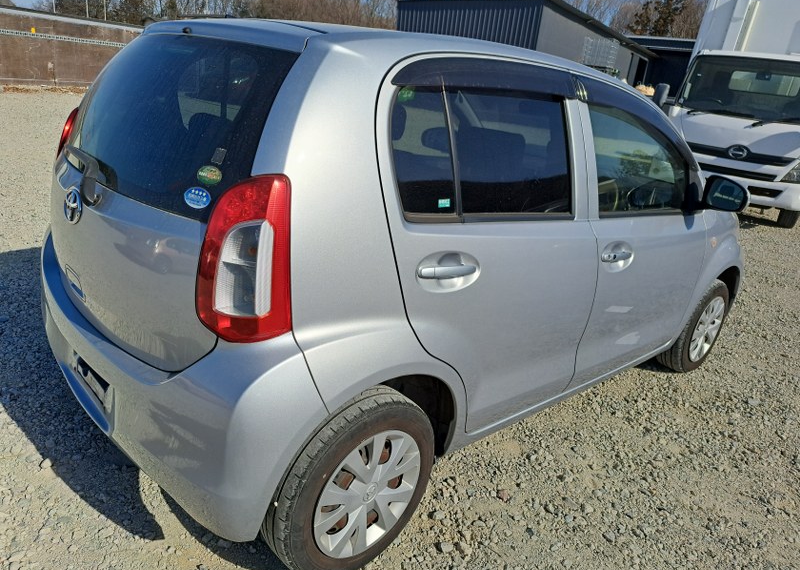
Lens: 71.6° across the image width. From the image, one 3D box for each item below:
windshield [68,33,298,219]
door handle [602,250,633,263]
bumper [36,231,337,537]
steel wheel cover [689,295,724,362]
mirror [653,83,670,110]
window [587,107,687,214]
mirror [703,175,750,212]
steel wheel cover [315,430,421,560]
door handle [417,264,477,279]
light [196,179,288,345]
[{"bbox_3d":[-0.730,-0.503,1.616,1.140,0.500,0.120,26,0,44],"label":"windshield"},{"bbox_3d":[0.798,-0.112,2.051,0.210,0.034,0.042,-10,25,-40],"label":"door handle"},{"bbox_3d":[-0.845,0.163,1.809,0.370,0.580,1.630,-10,25,-40],"label":"bumper"},{"bbox_3d":[1.745,0.252,3.148,0.387,0.387,0.050,-10,25,-40],"label":"steel wheel cover"},{"bbox_3d":[3.811,-2.760,8.100,0.185,0.360,0.100,22,23,30],"label":"mirror"},{"bbox_3d":[0.974,-0.492,2.191,0.790,0.395,0.050,-10,11,-40],"label":"window"},{"bbox_3d":[1.411,-0.395,2.386,0.110,0.138,0.180,-6,22,-31],"label":"mirror"},{"bbox_3d":[-0.081,0.589,1.566,0.387,0.387,0.050,-10,25,-40],"label":"steel wheel cover"},{"bbox_3d":[0.121,-0.038,1.442,0.210,0.034,0.042,-10,25,-40],"label":"door handle"},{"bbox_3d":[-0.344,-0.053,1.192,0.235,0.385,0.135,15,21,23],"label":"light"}]

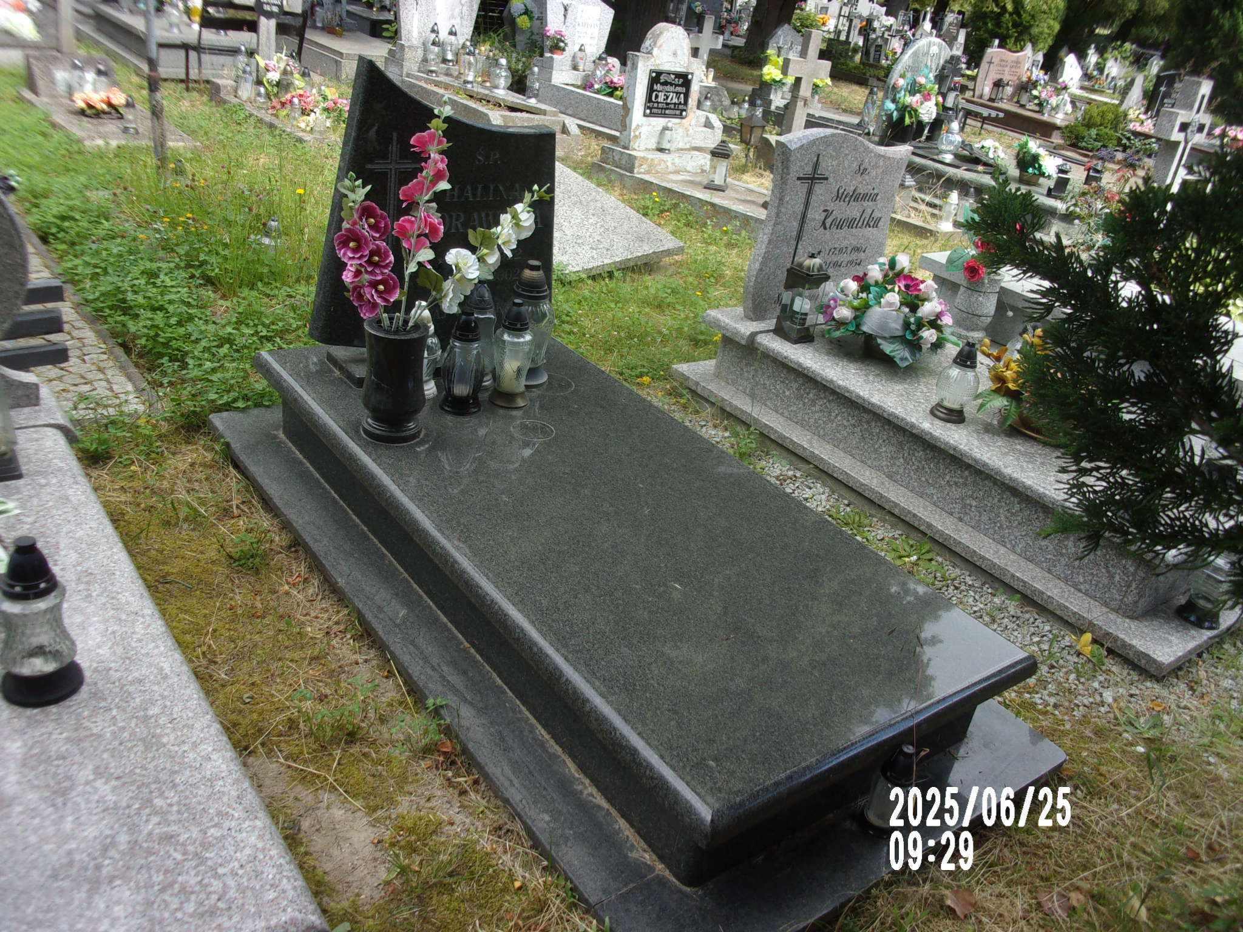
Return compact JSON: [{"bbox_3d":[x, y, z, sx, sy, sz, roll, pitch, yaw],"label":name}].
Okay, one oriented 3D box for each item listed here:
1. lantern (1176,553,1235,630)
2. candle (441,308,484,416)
[{"bbox_3d":[1.495,0.264,2.509,0.115,0.270,0.115,-12,33,-37],"label":"lantern"},{"bbox_3d":[-0.374,-0.256,2.411,0.108,0.240,0.108,8,26,-4],"label":"candle"}]

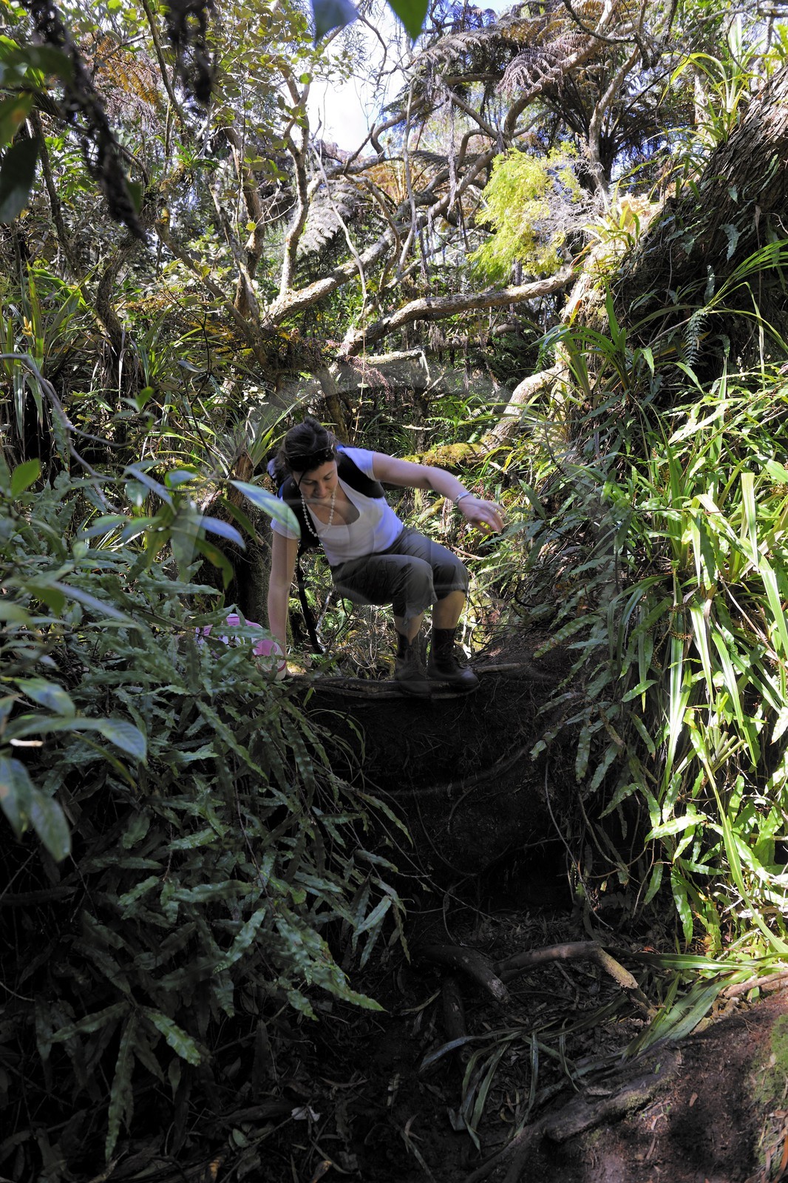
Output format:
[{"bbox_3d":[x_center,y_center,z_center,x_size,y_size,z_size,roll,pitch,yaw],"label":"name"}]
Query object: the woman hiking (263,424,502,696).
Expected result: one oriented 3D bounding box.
[{"bbox_3d":[-0.030,-0.120,3.320,0.820,0.960,0.750,0,1,-22],"label":"woman hiking"}]

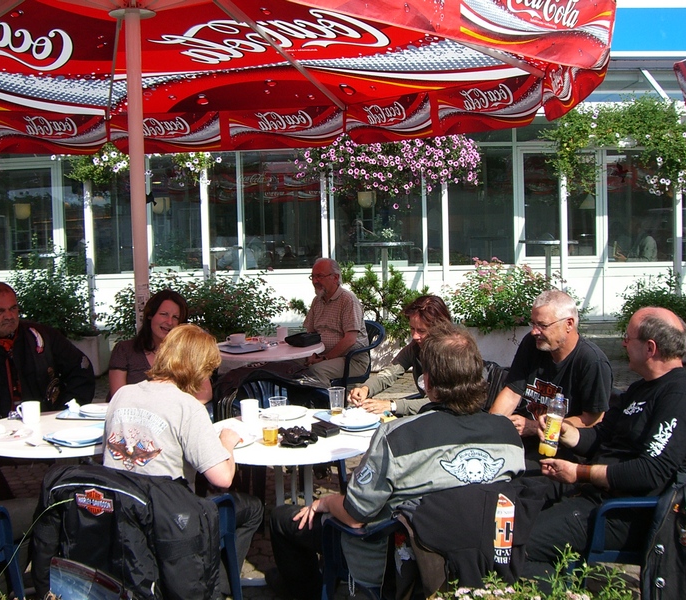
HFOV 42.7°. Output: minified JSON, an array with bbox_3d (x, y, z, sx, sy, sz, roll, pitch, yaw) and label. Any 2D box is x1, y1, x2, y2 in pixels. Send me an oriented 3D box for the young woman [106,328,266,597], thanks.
[{"bbox_3d":[-0.568,0.700,3.382,0.500,1.220,0.800,0,5,19],"label":"young woman"}]

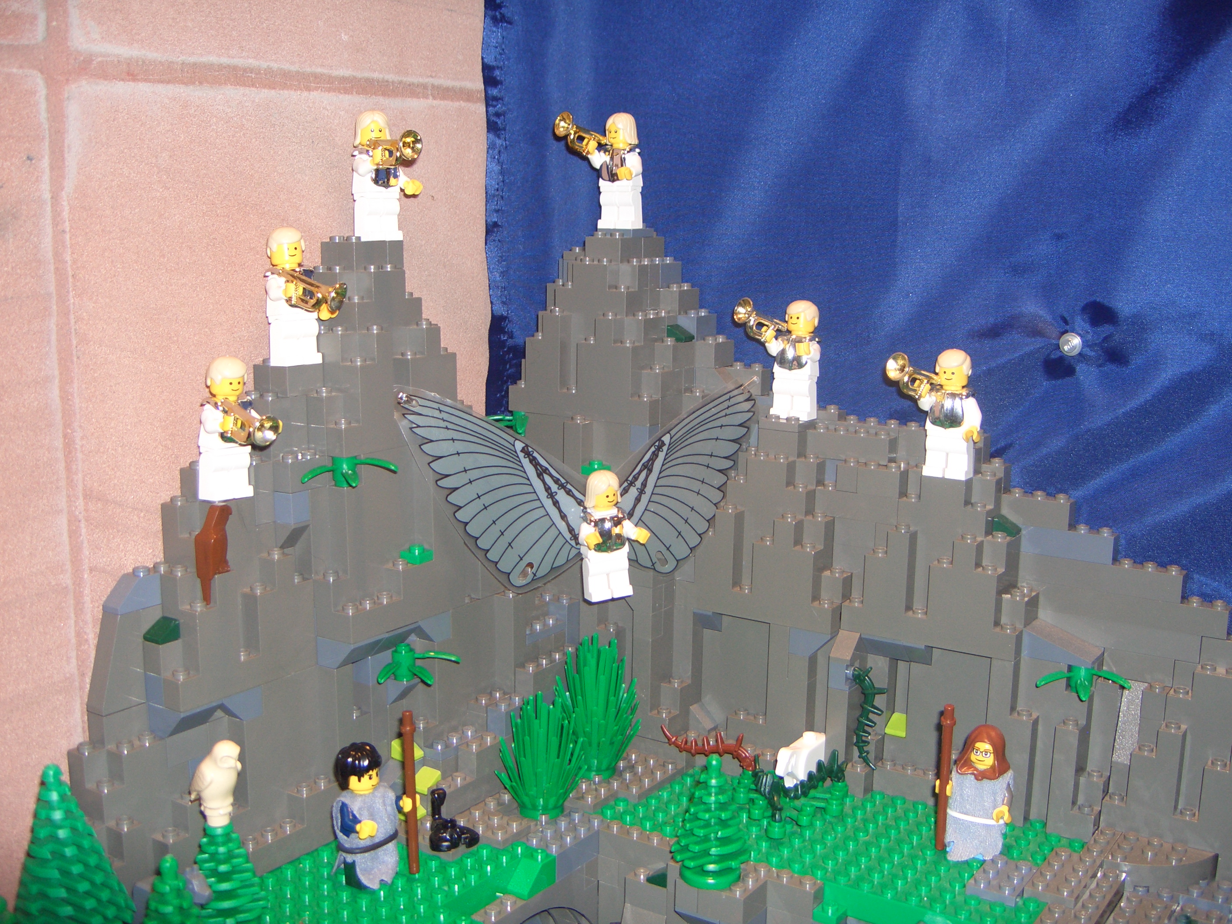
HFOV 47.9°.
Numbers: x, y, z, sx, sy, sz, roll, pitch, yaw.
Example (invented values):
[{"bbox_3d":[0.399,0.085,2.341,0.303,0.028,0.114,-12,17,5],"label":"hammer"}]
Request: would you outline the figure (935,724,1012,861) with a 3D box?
[{"bbox_3d":[0.114,0.105,0.437,0.023,0.044,0.018,8,13,33],"label":"figure"}]

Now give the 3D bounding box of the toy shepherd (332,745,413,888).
[{"bbox_3d":[-0.073,0.107,0.419,0.020,0.043,0.025,8,13,33],"label":"toy shepherd"}]

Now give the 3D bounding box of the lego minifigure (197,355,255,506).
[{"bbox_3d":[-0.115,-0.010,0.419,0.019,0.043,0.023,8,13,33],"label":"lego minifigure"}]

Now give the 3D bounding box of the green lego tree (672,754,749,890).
[{"bbox_3d":[0.030,0.109,0.426,0.024,0.041,0.024,1,11,0],"label":"green lego tree"}]

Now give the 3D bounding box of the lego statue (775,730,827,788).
[{"bbox_3d":[0.065,0.108,0.488,0.010,0.020,0.021,8,13,33],"label":"lego statue"}]

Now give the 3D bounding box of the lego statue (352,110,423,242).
[{"bbox_3d":[-0.072,-0.094,0.458,0.033,0.043,0.027,8,13,33],"label":"lego statue"}]

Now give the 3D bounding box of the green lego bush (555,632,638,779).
[{"bbox_3d":[-0.007,0.086,0.496,0.031,0.052,0.031,1,11,0],"label":"green lego bush"}]

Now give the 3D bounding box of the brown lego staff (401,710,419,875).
[{"bbox_3d":[-0.062,0.100,0.421,0.005,0.053,0.005,0,8,0],"label":"brown lego staff"}]

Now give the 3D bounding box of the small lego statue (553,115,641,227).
[{"bbox_3d":[-0.004,-0.110,0.522,0.023,0.043,0.035,8,13,33],"label":"small lego statue"}]

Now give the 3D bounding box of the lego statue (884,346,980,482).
[{"bbox_3d":[0.106,-0.015,0.459,0.025,0.043,0.033,8,13,33],"label":"lego statue"}]

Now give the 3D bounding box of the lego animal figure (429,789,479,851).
[{"bbox_3d":[-0.053,0.114,0.441,0.016,0.017,0.017,-6,13,-32],"label":"lego animal figure"}]

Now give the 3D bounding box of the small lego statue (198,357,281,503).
[{"bbox_3d":[-0.110,-0.009,0.415,0.033,0.043,0.023,8,13,33],"label":"small lego statue"}]

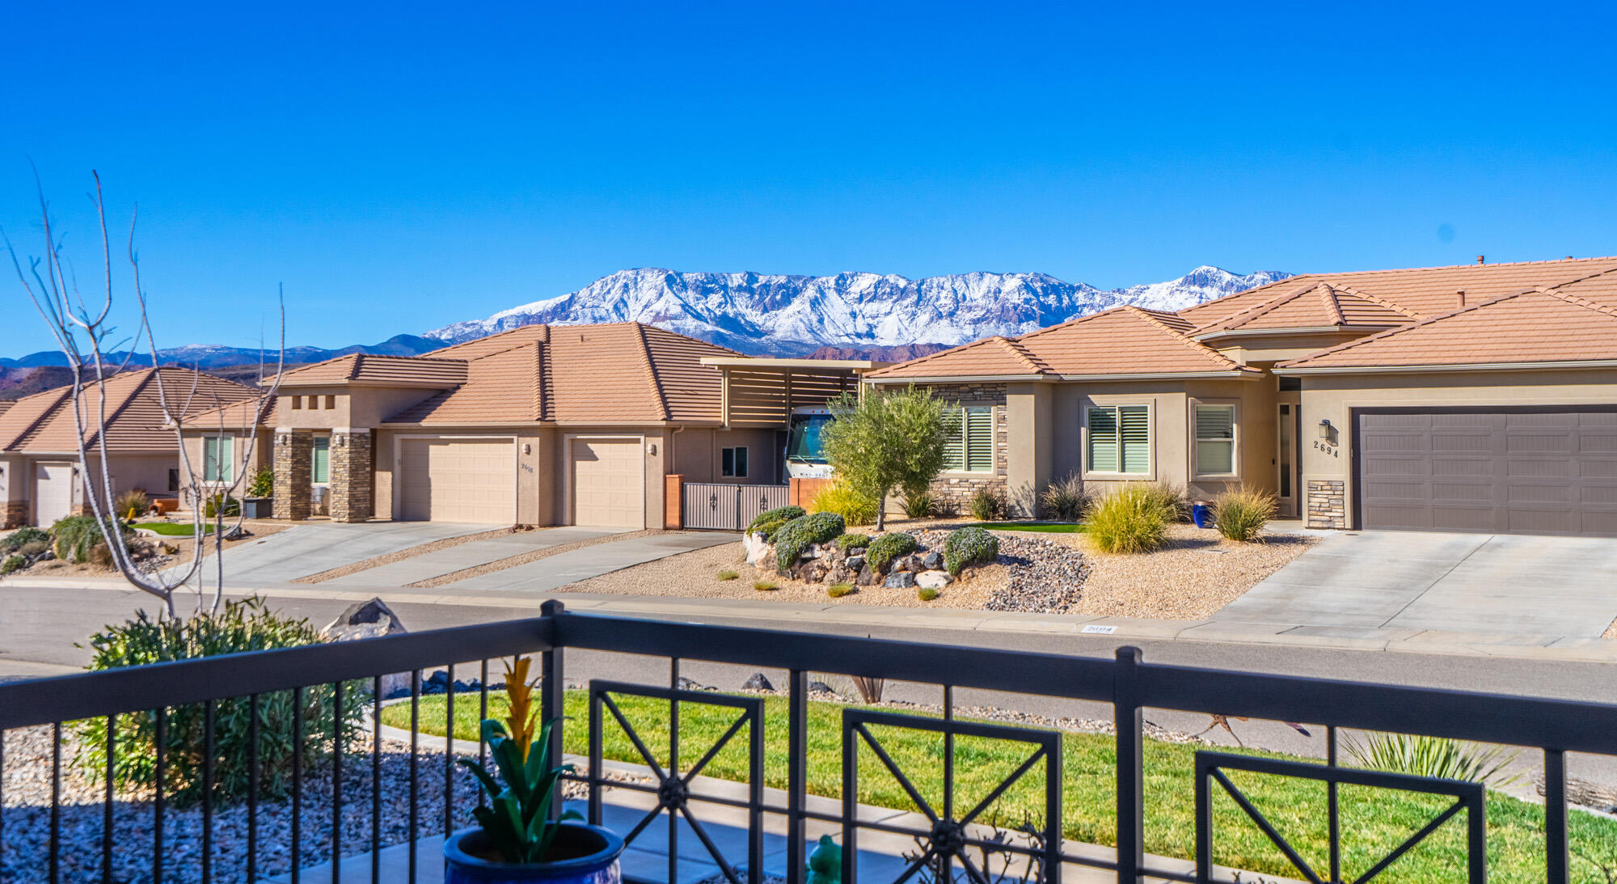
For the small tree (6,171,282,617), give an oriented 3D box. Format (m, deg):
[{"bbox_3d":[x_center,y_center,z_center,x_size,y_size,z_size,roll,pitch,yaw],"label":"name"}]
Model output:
[{"bbox_3d":[-4.012,0.100,9.500,1.650,3.500,1.600,0,0,0],"label":"small tree"}]

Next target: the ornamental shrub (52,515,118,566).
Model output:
[{"bbox_3d":[-19.588,2.631,42.500,1.780,1.350,1.600,0,0,-25],"label":"ornamental shrub"}]

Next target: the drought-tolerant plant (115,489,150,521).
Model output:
[{"bbox_3d":[-22.723,2.101,52.800,1.180,1.050,1.120,0,-1,36],"label":"drought-tolerant plant"}]

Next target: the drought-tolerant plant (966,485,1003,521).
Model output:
[{"bbox_3d":[3.870,1.355,34.400,0.790,0.770,0.750,0,0,6],"label":"drought-tolerant plant"}]

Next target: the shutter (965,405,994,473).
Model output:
[{"bbox_3d":[3.964,-0.073,36.400,0.740,1.490,0.080,0,-1,36],"label":"shutter"}]

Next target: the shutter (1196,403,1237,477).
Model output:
[{"bbox_3d":[8.914,-0.042,34.500,0.930,1.570,0.090,0,0,-9],"label":"shutter"}]

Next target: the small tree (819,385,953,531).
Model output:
[{"bbox_3d":[1.680,0.342,34.000,2.900,3.150,2.800,0,0,0],"label":"small tree"}]

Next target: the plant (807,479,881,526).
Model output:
[{"bbox_3d":[0.729,1.260,33.000,1.460,1.020,1.400,0,0,1],"label":"plant"}]

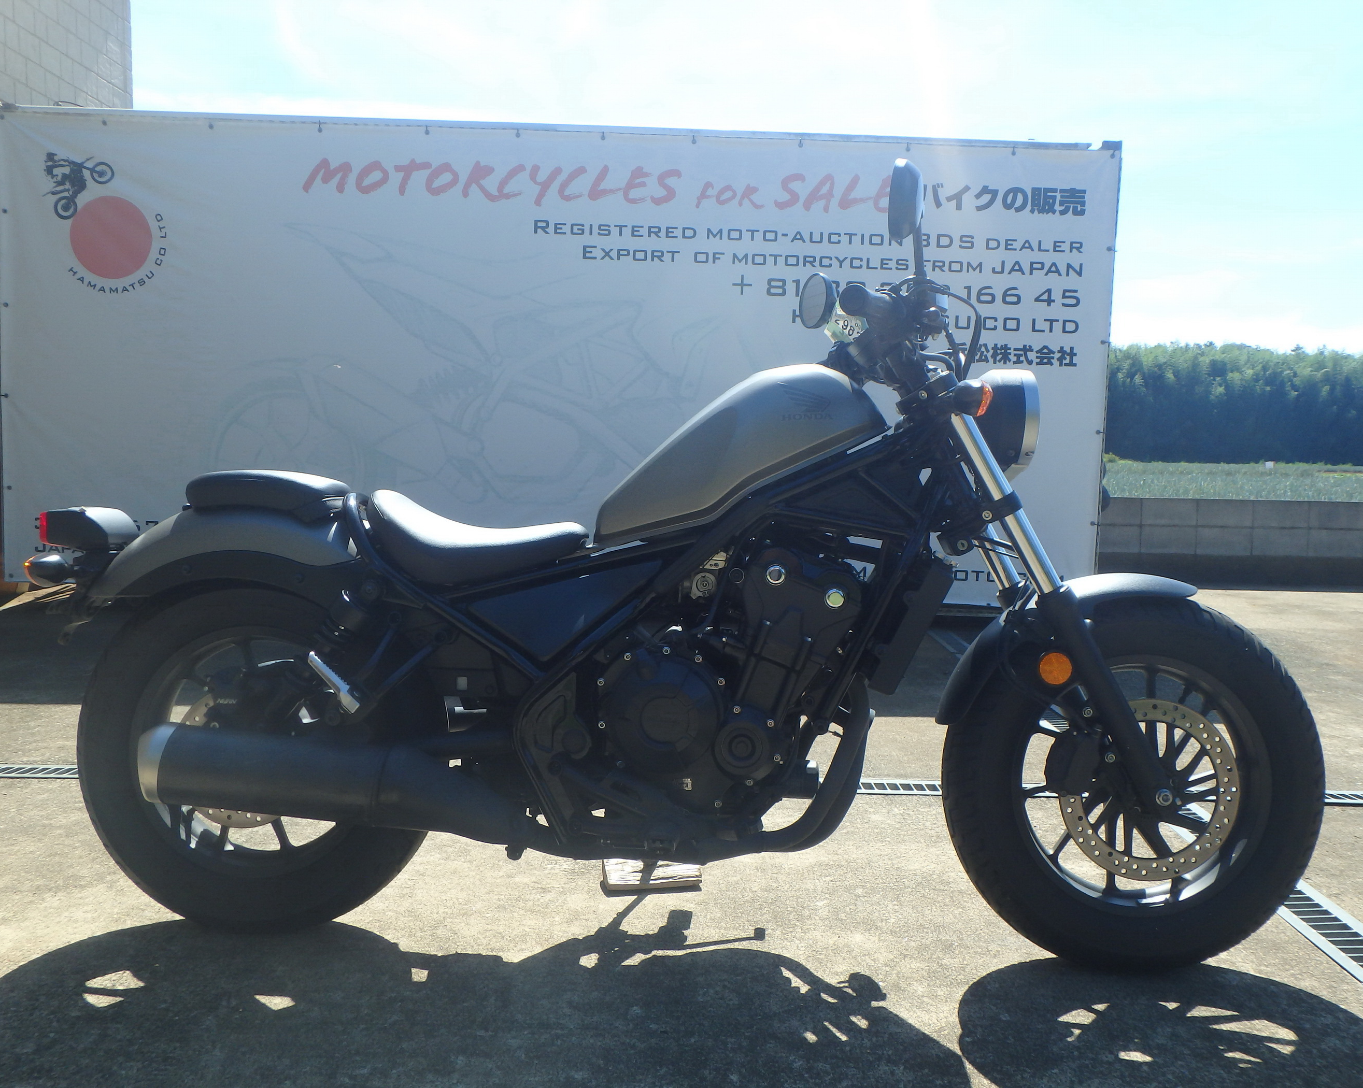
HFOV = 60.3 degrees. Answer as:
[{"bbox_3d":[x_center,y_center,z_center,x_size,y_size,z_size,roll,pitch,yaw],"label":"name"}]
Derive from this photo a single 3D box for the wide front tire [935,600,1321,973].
[{"bbox_3d":[0.761,0.402,1.989,0.640,0.640,0.135,2,-2,0],"label":"wide front tire"}]

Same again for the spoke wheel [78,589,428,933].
[{"bbox_3d":[-0.725,0.355,2.047,0.645,0.645,0.155,2,0,2],"label":"spoke wheel"}]

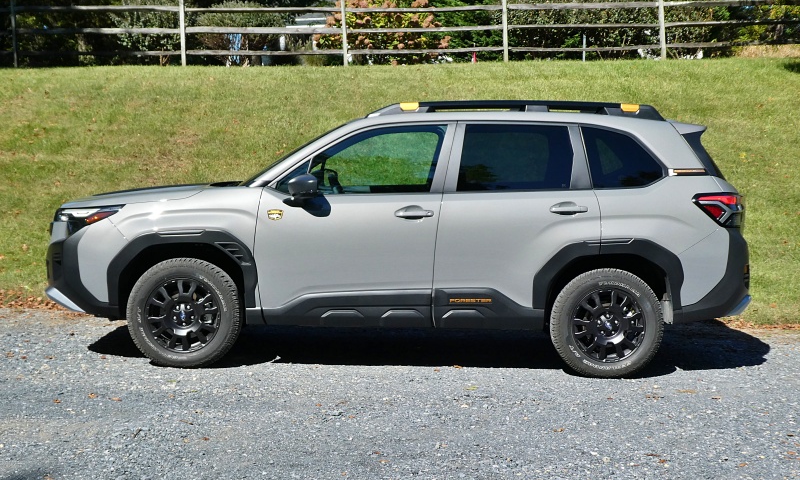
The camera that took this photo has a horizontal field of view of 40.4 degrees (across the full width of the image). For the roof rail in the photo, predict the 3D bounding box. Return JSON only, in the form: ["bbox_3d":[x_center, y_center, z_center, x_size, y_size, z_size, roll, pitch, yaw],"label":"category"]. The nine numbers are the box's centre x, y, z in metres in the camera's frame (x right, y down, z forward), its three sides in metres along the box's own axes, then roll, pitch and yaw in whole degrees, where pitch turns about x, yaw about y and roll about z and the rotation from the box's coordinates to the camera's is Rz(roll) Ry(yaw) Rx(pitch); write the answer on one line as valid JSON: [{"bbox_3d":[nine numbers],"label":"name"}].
[{"bbox_3d":[0.751,-0.828,7.012,1.930,0.135,0.080,2,4,-1],"label":"roof rail"}]

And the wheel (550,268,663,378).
[{"bbox_3d":[1.313,0.534,6.926,0.700,0.700,0.240,2,4,-1],"label":"wheel"}]

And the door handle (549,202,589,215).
[{"bbox_3d":[1.051,-0.196,6.765,0.250,0.072,0.060,2,4,-1],"label":"door handle"}]

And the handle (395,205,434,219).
[{"bbox_3d":[0.090,-0.168,6.747,0.250,0.075,0.060,2,4,-1],"label":"handle"}]

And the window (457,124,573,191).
[{"bbox_3d":[0.727,-0.524,6.889,0.740,0.440,0.060,2,-14,-1],"label":"window"}]

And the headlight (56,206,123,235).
[{"bbox_3d":[-1.976,-0.135,6.923,0.520,0.210,0.360,2,4,-1],"label":"headlight"}]

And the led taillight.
[{"bbox_3d":[2.032,-0.201,6.980,0.410,0.215,0.360,2,4,-1],"label":"led taillight"}]

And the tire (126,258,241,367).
[{"bbox_3d":[-1.356,0.460,6.865,0.700,0.700,0.240,2,4,-1],"label":"tire"}]

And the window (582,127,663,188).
[{"bbox_3d":[1.407,-0.520,6.903,0.510,0.410,0.060,2,-14,-1],"label":"window"}]

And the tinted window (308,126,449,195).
[{"bbox_3d":[-0.138,-0.513,6.877,0.875,0.460,0.060,2,-14,-1],"label":"tinted window"}]

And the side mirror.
[{"bbox_3d":[-0.599,-0.321,6.676,0.160,0.175,0.240,2,4,-1],"label":"side mirror"}]

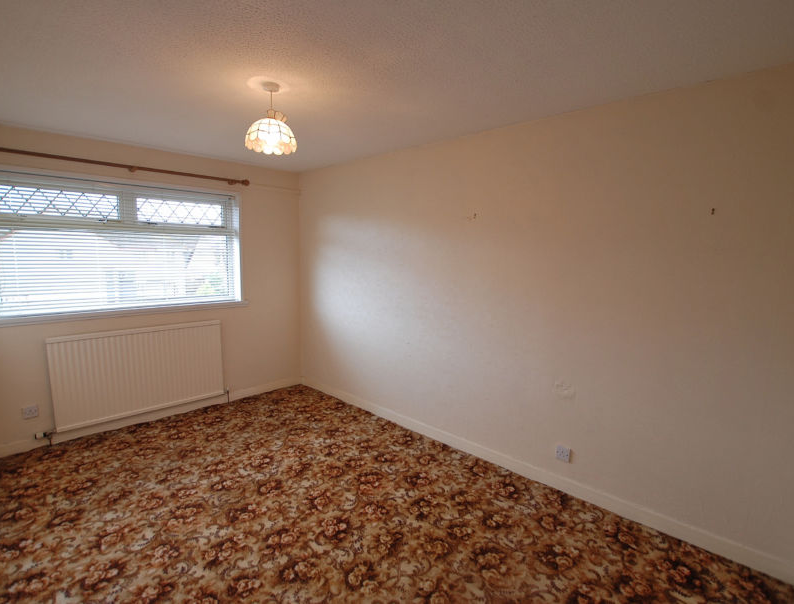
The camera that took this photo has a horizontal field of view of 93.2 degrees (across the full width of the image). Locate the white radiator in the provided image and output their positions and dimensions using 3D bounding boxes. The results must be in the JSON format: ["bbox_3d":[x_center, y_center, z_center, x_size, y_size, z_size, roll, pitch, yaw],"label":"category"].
[{"bbox_3d":[-2.156,0.585,3.238,1.210,0.725,0.090,-5,10,-41],"label":"white radiator"}]

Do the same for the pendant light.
[{"bbox_3d":[-0.651,-0.957,1.956,0.260,0.320,0.260,-5,10,-41],"label":"pendant light"}]

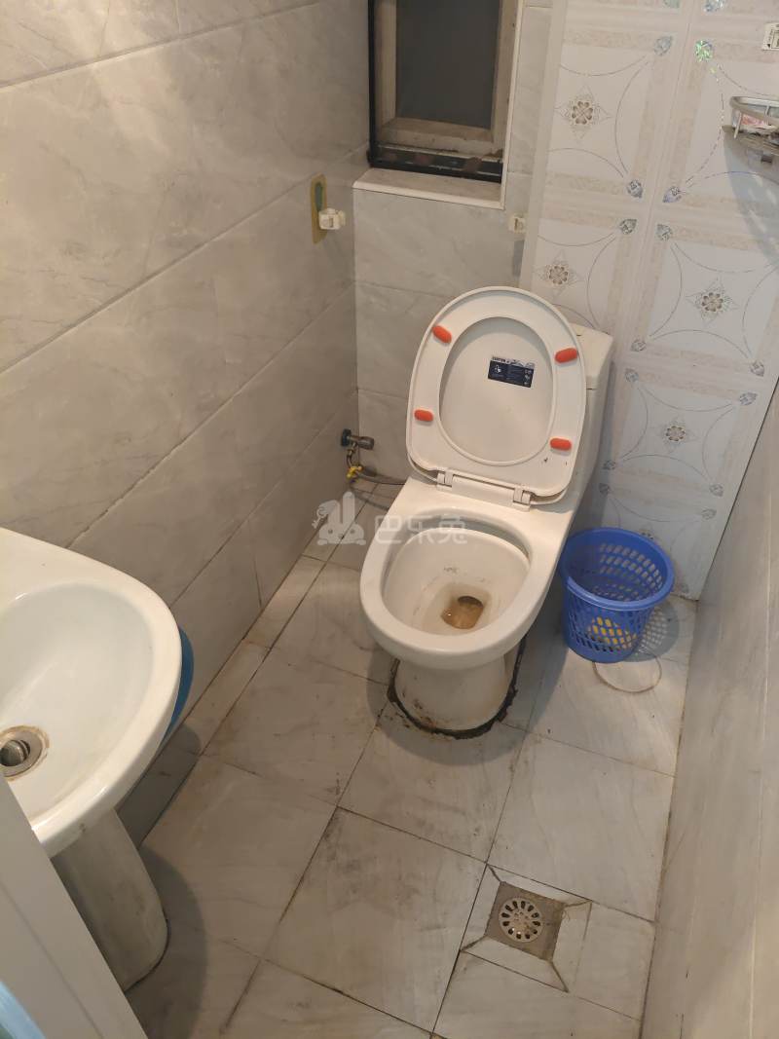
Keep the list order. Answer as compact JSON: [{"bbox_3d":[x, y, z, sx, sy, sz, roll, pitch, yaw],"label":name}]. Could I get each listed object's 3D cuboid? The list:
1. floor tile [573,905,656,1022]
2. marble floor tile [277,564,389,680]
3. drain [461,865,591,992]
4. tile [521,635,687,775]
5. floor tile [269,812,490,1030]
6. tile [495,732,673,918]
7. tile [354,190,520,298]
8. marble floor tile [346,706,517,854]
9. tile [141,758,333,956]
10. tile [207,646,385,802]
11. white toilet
[{"bbox_3d":[0.380,0.741,1.314,0.106,0.010,0.160,15,43,15],"label":"floor tile"},{"bbox_3d":[-0.078,0.243,1.866,0.300,0.010,0.300,14,43,16],"label":"marble floor tile"},{"bbox_3d":[0.233,0.701,1.342,0.186,0.014,0.168,14,43,16],"label":"drain"},{"bbox_3d":[0.481,0.387,1.701,0.300,0.010,0.300,14,43,16],"label":"tile"},{"bbox_3d":[-0.015,0.684,1.370,0.300,0.010,0.300,15,43,15],"label":"floor tile"},{"bbox_3d":[0.374,0.576,1.503,0.300,0.010,0.300,15,43,15],"label":"tile"},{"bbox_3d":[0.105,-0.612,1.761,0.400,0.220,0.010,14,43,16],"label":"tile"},{"bbox_3d":[0.093,0.503,1.579,0.300,0.010,0.300,15,43,15],"label":"marble floor tile"},{"bbox_3d":[-0.295,0.610,1.447,0.300,0.010,0.300,15,43,15],"label":"tile"},{"bbox_3d":[-0.186,0.427,1.658,0.300,0.010,0.300,15,43,15],"label":"tile"},{"bbox_3d":[0.171,-0.005,1.546,0.365,0.795,0.710,14,42,16],"label":"white toilet"}]

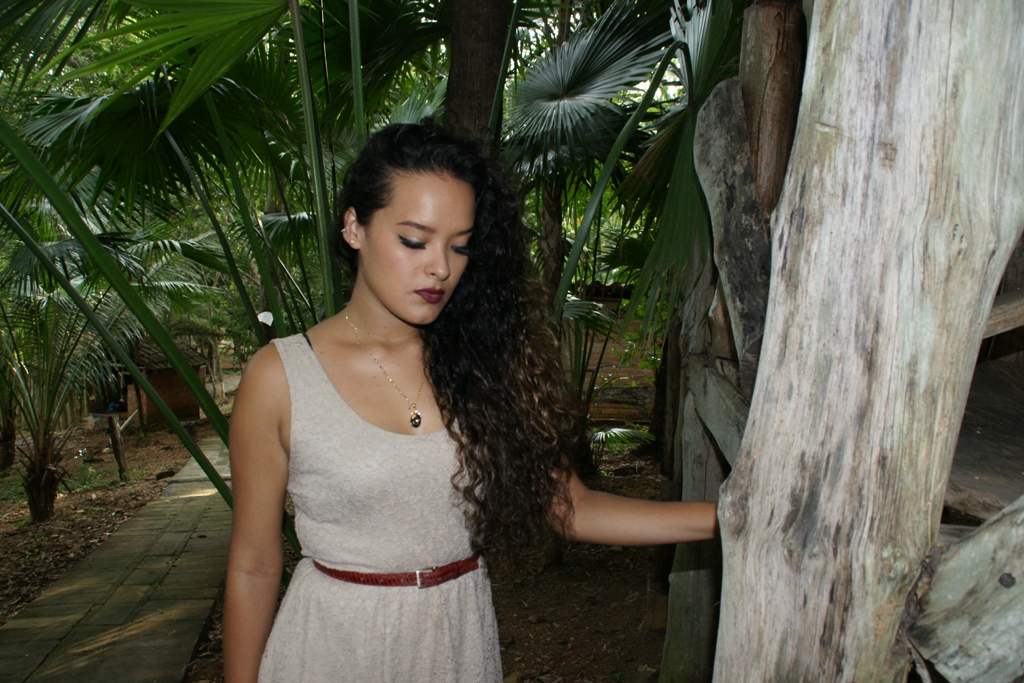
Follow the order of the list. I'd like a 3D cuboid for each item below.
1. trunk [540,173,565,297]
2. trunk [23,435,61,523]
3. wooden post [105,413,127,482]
[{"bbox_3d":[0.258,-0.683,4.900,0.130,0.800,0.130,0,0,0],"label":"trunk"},{"bbox_3d":[-3.798,1.106,6.200,0.290,0.720,0.280,0,0,0],"label":"trunk"},{"bbox_3d":[-4.094,1.107,7.950,0.110,0.690,0.110,-10,0,0],"label":"wooden post"}]

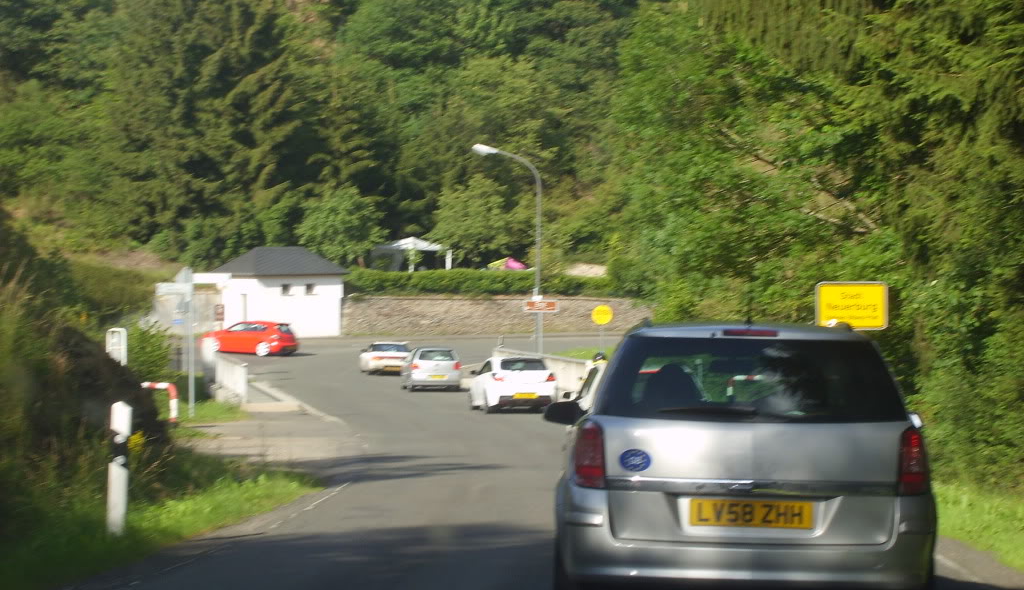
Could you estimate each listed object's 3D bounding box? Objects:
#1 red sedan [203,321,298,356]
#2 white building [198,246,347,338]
[{"bbox_3d":[-11.840,1.990,107.800,4.330,1.460,1.800,0,0,25],"label":"red sedan"},{"bbox_3d":[-12.690,-0.130,132.000,3.800,5.100,7.400,0,0,40],"label":"white building"}]

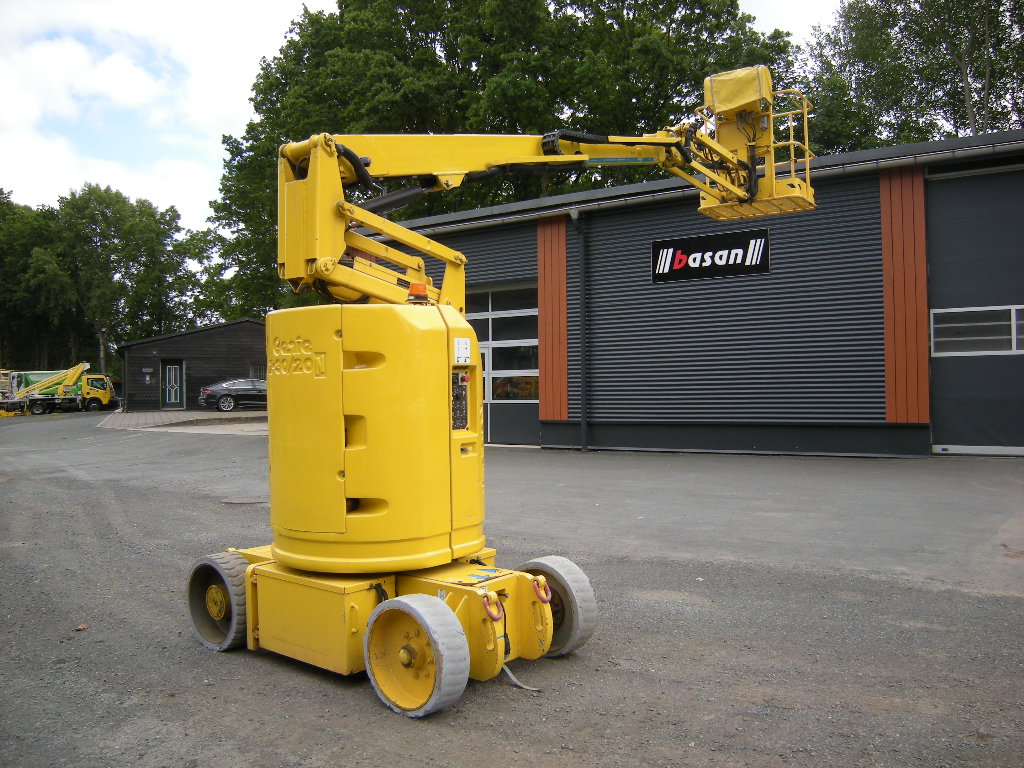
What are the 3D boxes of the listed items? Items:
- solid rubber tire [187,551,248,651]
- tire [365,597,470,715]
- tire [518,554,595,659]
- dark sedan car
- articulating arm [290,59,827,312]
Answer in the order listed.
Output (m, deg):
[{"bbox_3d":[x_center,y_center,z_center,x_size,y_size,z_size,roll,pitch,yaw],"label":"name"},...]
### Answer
[{"bbox_3d":[-1.708,1.292,4.931,0.536,0.536,0.176,-1,-1,40],"label":"solid rubber tire"},{"bbox_3d":[-0.451,1.266,3.886,0.536,0.536,0.176,-1,-1,40],"label":"tire"},{"bbox_3d":[0.213,1.263,4.684,0.536,0.536,0.176,-1,-1,41],"label":"tire"},{"bbox_3d":[-11.120,0.485,36.300,4.800,1.430,1.860,-1,0,-20],"label":"dark sedan car"},{"bbox_3d":[0.923,-1.873,7.066,1.200,3.050,7.000,-1,-1,37],"label":"articulating arm"}]

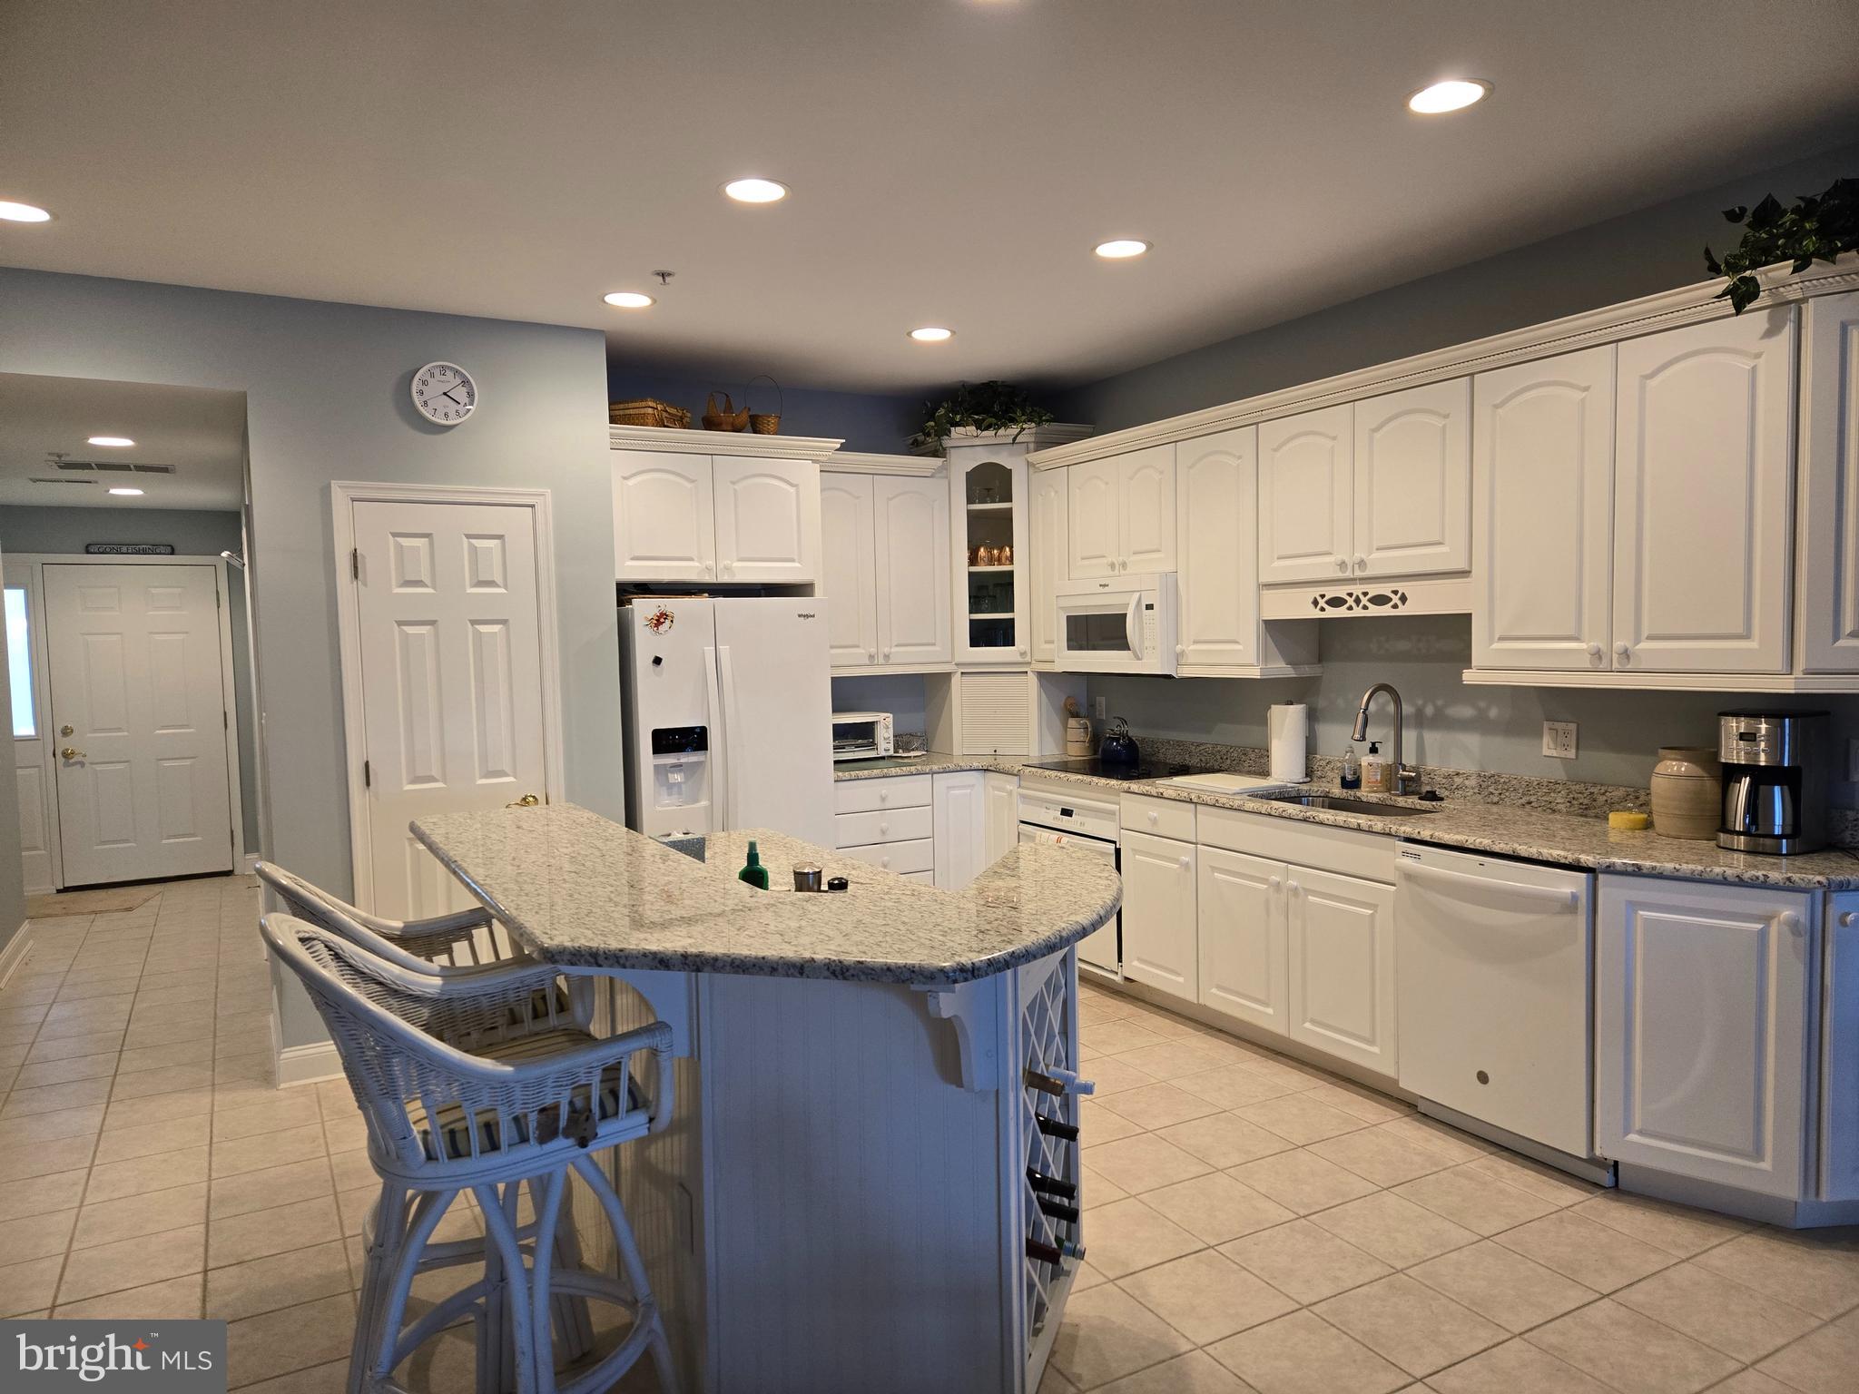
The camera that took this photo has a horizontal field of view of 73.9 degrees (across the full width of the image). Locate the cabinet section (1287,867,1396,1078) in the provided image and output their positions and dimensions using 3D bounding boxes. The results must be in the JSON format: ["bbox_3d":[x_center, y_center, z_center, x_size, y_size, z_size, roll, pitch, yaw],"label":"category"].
[{"bbox_3d":[1.355,0.883,4.046,0.025,0.600,0.450,-3,3,-30],"label":"cabinet section"}]

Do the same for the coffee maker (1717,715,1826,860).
[{"bbox_3d":[2.254,0.226,3.302,0.230,0.360,0.185,-3,3,-30],"label":"coffee maker"}]

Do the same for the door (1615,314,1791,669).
[{"bbox_3d":[2.019,-0.516,3.233,0.025,0.900,0.444,-3,3,-29],"label":"door"}]

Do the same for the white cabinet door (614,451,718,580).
[{"bbox_3d":[-1.092,-0.738,5.062,0.443,0.526,0.025,-3,3,-29],"label":"white cabinet door"}]

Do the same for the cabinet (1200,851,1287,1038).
[{"bbox_3d":[1.358,0.838,4.493,0.580,0.594,0.439,-3,3,-29],"label":"cabinet"}]

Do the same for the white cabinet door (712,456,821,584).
[{"bbox_3d":[-0.699,-0.749,5.267,0.453,0.524,0.025,-3,3,-29],"label":"white cabinet door"}]

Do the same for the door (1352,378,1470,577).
[{"bbox_3d":[1.575,-0.697,4.027,0.025,0.598,0.454,-3,3,-29],"label":"door"}]

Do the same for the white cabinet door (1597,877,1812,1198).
[{"bbox_3d":[1.932,0.838,3.095,0.445,0.755,0.025,1,4,38],"label":"white cabinet door"}]

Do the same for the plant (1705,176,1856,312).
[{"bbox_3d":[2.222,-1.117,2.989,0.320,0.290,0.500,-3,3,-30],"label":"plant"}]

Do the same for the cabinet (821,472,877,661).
[{"bbox_3d":[-0.500,-0.599,5.967,0.393,0.910,0.319,-3,3,-29],"label":"cabinet"}]

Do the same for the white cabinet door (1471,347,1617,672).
[{"bbox_3d":[1.831,-0.537,3.685,0.025,0.918,0.450,-3,3,-30],"label":"white cabinet door"}]

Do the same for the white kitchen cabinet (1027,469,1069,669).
[{"bbox_3d":[0.584,-0.616,5.838,0.025,0.900,0.290,-3,3,-29],"label":"white kitchen cabinet"}]

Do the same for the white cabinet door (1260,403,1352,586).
[{"bbox_3d":[1.354,-0.713,4.429,0.025,0.598,0.453,-3,3,-29],"label":"white cabinet door"}]

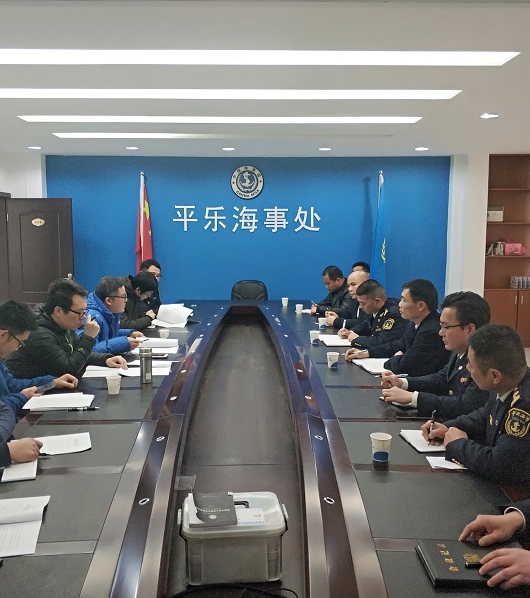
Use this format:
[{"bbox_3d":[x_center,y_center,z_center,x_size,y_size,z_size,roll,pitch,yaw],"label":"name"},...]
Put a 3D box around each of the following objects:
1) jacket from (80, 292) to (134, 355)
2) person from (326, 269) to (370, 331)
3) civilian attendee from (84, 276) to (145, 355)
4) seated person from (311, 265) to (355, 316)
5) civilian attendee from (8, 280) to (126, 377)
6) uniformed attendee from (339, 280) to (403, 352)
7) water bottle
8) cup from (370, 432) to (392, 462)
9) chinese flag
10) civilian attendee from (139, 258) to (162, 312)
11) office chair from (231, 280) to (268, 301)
[{"bbox_3d":[-1.145,0.270,4.275,0.480,0.640,0.520,0,6,2],"label":"jacket"},{"bbox_3d":[0.750,0.381,5.319,0.700,1.240,0.520,0,6,-1],"label":"person"},{"bbox_3d":[-1.126,0.483,4.224,0.720,1.270,0.570,0,6,-4],"label":"civilian attendee"},{"bbox_3d":[0.766,0.307,5.909,0.680,1.250,0.560,-1,6,-10],"label":"seated person"},{"bbox_3d":[-1.149,0.542,3.506,0.760,1.310,0.580,0,6,-1],"label":"civilian attendee"},{"bbox_3d":[0.859,0.473,4.500,0.700,1.230,0.570,0,6,-1],"label":"uniformed attendee"},{"bbox_3d":[-0.642,0.355,3.364,0.066,0.200,0.066,0,6,-1],"label":"water bottle"},{"bbox_3d":[0.415,0.531,2.227,0.075,0.088,0.075,0,6,0],"label":"cup"},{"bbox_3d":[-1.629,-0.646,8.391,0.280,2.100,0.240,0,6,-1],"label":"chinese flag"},{"bbox_3d":[-1.027,0.276,5.988,0.700,1.310,0.520,2,6,18],"label":"civilian attendee"},{"bbox_3d":[-0.189,0.255,7.652,0.580,0.970,0.600,0,6,-1],"label":"office chair"}]

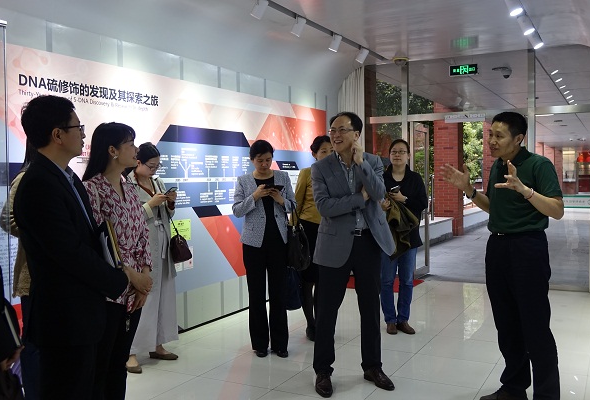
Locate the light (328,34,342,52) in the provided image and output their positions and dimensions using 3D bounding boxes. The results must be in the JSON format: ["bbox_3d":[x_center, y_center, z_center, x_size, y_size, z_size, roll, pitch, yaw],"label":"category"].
[{"bbox_3d":[0.411,-1.628,6.240,0.100,0.170,0.100,25,14,25],"label":"light"}]

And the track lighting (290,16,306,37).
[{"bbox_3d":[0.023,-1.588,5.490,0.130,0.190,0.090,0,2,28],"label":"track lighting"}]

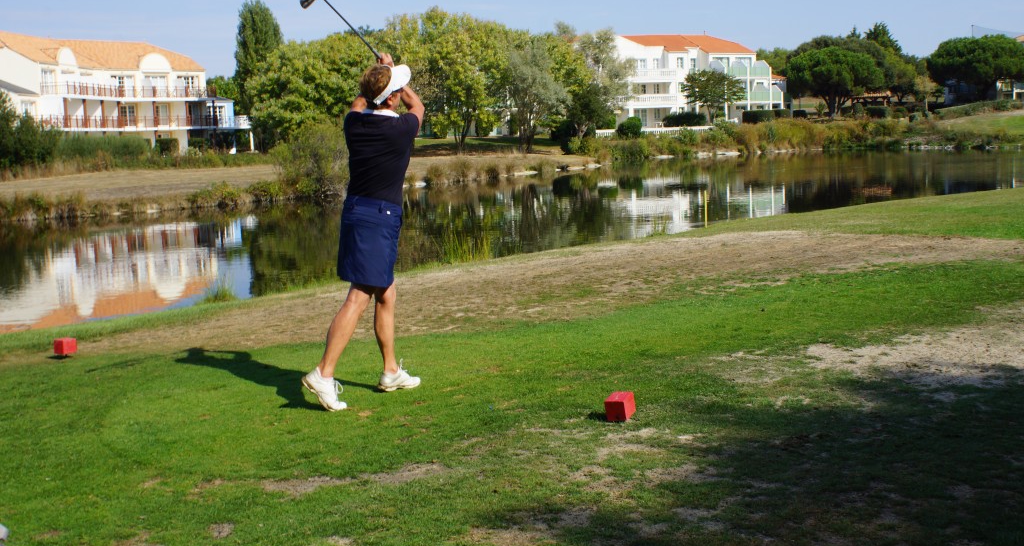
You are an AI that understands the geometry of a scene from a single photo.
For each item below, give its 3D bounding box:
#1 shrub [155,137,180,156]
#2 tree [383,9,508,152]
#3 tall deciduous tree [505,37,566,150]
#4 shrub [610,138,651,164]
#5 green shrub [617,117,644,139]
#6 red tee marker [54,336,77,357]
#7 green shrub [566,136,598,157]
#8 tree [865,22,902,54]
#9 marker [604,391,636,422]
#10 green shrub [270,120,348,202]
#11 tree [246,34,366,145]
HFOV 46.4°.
[{"bbox_3d":[-30.002,-11.017,104.000,2.300,1.750,1.900,-4,7,-11],"label":"shrub"},{"bbox_3d":[-5.814,-17.176,106.000,10.800,12.000,9.500,-2,7,0],"label":"tree"},{"bbox_3d":[2.093,-15.246,102.000,5.500,9.900,5.200,-2,7,0],"label":"tall deciduous tree"},{"bbox_3d":[9.923,-10.174,100.000,3.300,2.200,2.800,-2,7,0],"label":"shrub"},{"bbox_3d":[12.201,-15.056,124.000,2.700,2.300,2.600,-2,6,0],"label":"green shrub"},{"bbox_3d":[-2.970,0.489,7.954,0.097,0.097,0.097,2,6,35],"label":"red tee marker"},{"bbox_3d":[5.904,-10.593,100.000,2.600,1.700,2.200,-2,7,0],"label":"green shrub"},{"bbox_3d":[52.742,-28.827,170.000,6.200,13.400,6.000,-2,6,0],"label":"tree"},{"bbox_3d":[0.489,0.602,5.393,0.097,0.097,0.097,-2,19,32],"label":"marker"},{"bbox_3d":[-9.096,-5.135,55.000,4.000,3.800,3.600,-2,7,0],"label":"green shrub"},{"bbox_3d":[-16.953,-15.088,99.000,10.200,9.400,9.600,-2,6,0],"label":"tree"}]

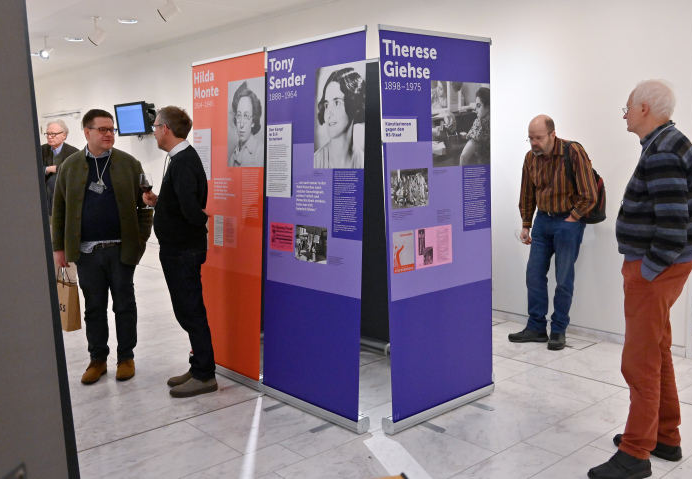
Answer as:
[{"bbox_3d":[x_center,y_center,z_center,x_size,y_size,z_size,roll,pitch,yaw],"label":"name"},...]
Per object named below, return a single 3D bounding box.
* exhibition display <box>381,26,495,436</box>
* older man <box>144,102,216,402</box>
[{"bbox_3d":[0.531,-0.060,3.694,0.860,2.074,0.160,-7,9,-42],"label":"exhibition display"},{"bbox_3d":[-0.982,0.079,4.115,0.470,1.730,0.500,-2,7,-10],"label":"older man"}]

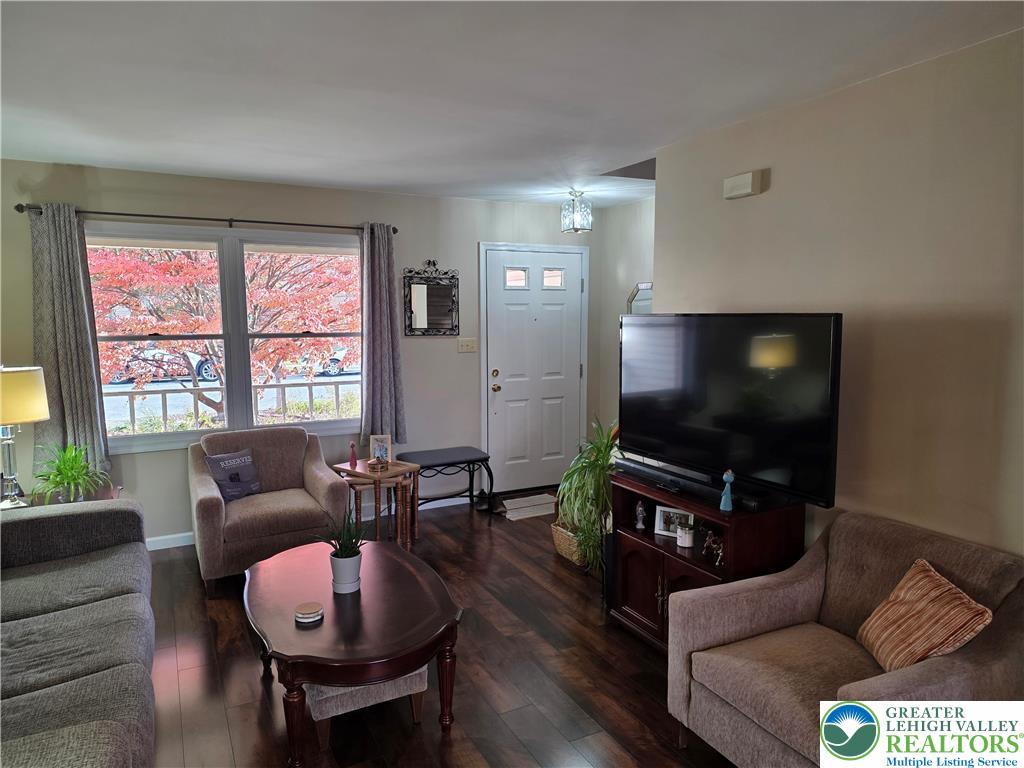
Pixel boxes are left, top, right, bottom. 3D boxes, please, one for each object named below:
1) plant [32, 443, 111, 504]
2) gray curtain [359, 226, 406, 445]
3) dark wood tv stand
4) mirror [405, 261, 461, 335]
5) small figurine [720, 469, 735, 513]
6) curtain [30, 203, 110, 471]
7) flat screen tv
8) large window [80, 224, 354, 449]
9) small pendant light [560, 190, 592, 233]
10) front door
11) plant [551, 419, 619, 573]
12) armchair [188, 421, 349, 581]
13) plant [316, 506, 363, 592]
[{"bbox_3d":[-2.375,0.497,3.663,0.380,0.330,0.380,-3,7,-27],"label":"plant"},{"bbox_3d":[-0.958,-0.350,5.014,0.290,1.620,0.120,-3,7,-27],"label":"gray curtain"},{"bbox_3d":[0.865,0.851,3.158,0.418,0.731,0.796,-3,6,-27],"label":"dark wood tv stand"},{"bbox_3d":[-0.618,-0.653,5.249,0.460,0.580,0.030,-3,7,-27],"label":"mirror"},{"bbox_3d":[0.903,0.444,2.857,0.052,0.172,0.048,3,7,28],"label":"small figurine"},{"bbox_3d":[-2.694,-0.261,4.117,0.378,1.622,0.129,-3,6,-27],"label":"curtain"},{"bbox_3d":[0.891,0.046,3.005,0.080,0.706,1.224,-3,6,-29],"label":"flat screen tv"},{"bbox_3d":[-1.891,-0.308,4.648,1.851,1.463,0.100,-3,6,-27],"label":"large window"},{"bbox_3d":[0.478,-1.276,5.035,0.169,0.298,0.169,-3,6,-27],"label":"small pendant light"},{"bbox_3d":[0.201,-0.119,5.754,0.955,2.030,0.070,-3,6,-27],"label":"front door"},{"bbox_3d":[0.500,0.675,4.229,0.438,0.876,0.418,-3,6,-27],"label":"plant"},{"bbox_3d":[-1.514,0.724,4.203,0.810,0.820,0.840,-3,7,-27],"label":"armchair"},{"bbox_3d":[-0.680,0.663,2.734,0.190,0.320,0.180,-3,7,-27],"label":"plant"}]

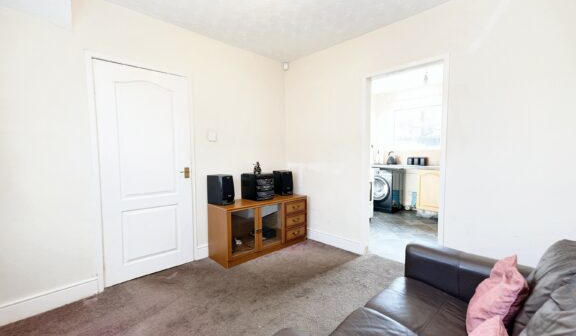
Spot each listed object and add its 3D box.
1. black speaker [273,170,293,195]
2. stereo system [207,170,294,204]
[{"bbox_3d":[-0.066,0.205,3.300,0.175,0.315,0.225,-3,4,-31],"label":"black speaker"},{"bbox_3d":[-0.406,0.226,3.053,1.140,0.320,0.270,-3,4,-43],"label":"stereo system"}]

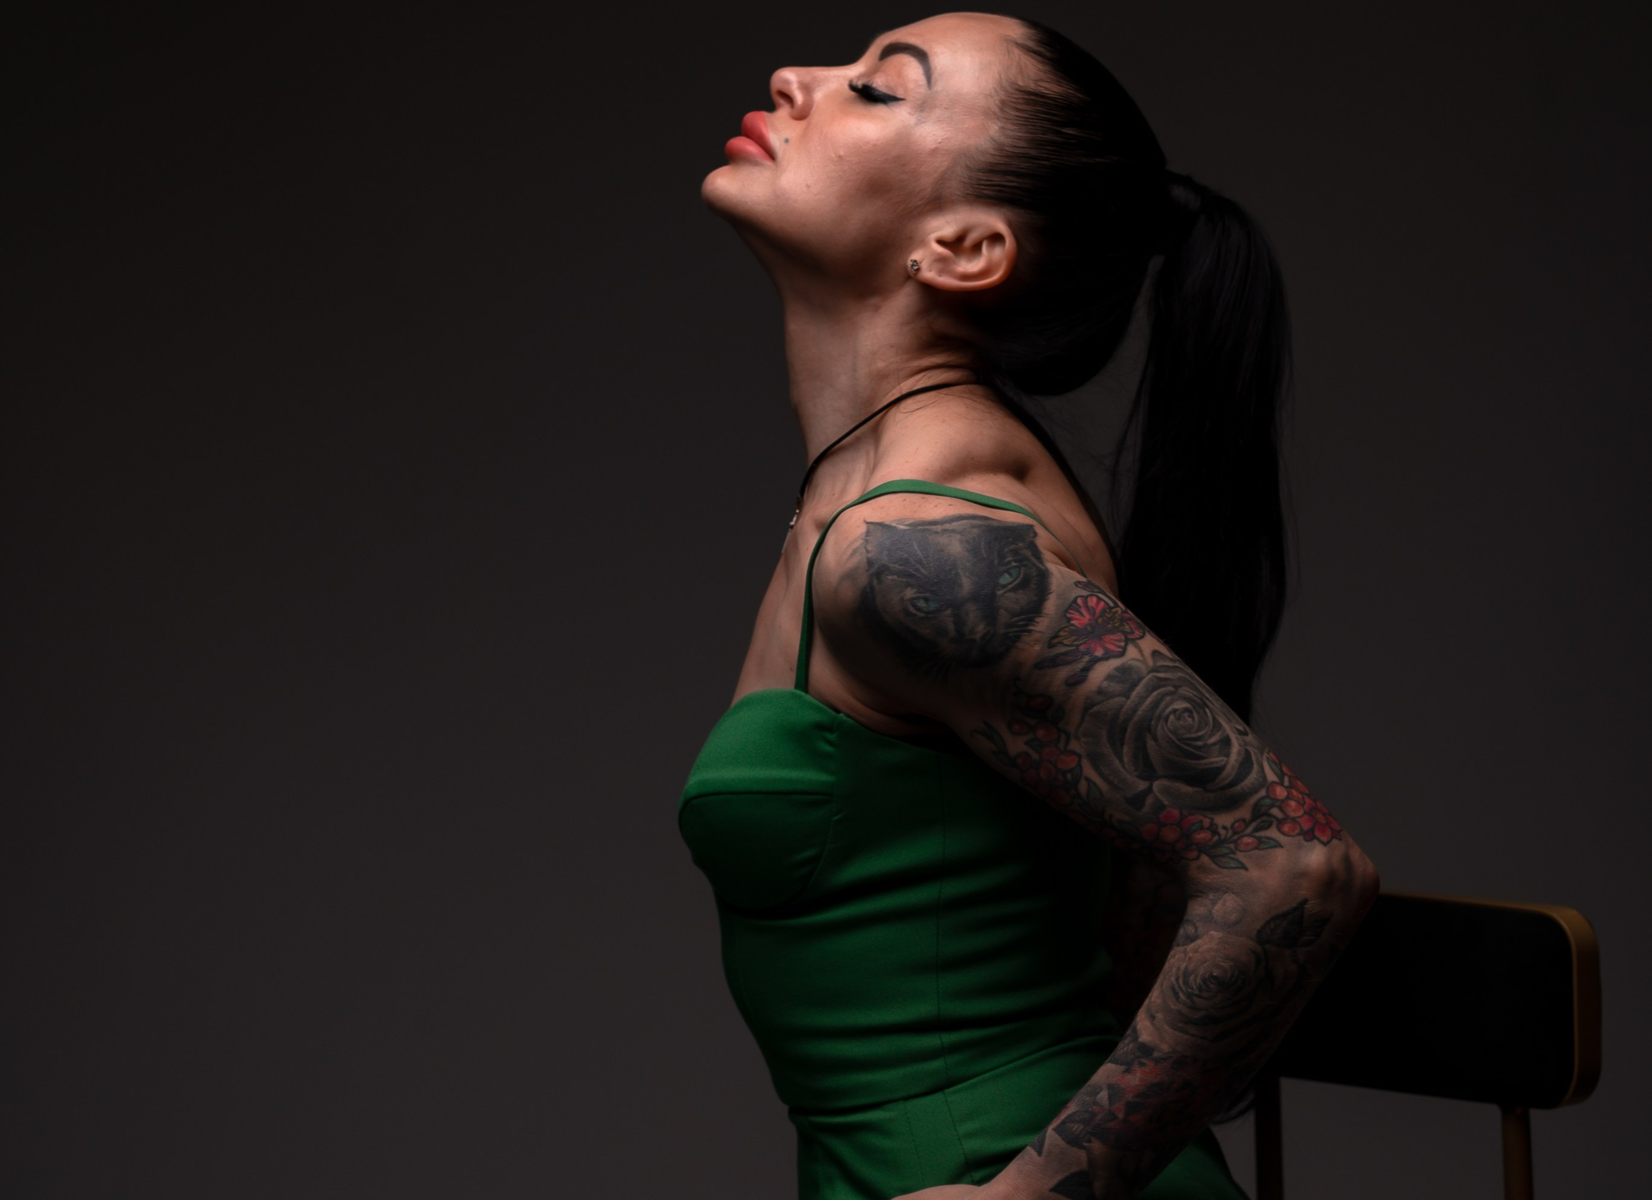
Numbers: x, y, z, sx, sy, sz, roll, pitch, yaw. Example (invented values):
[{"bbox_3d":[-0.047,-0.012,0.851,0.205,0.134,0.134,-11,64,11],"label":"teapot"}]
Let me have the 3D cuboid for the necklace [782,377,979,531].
[{"bbox_3d":[0.038,-0.084,3.350,0.118,0.092,0.128,0,0,0],"label":"necklace"}]

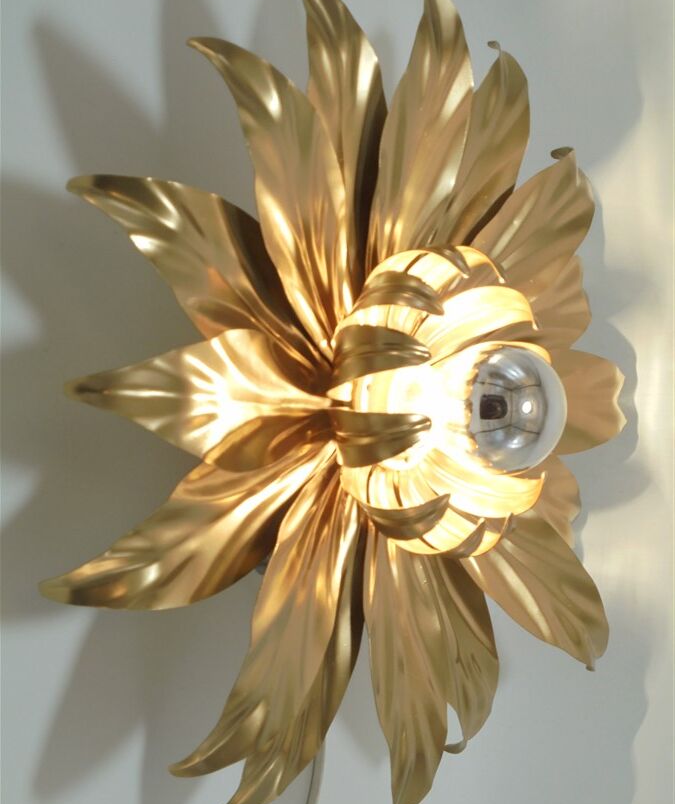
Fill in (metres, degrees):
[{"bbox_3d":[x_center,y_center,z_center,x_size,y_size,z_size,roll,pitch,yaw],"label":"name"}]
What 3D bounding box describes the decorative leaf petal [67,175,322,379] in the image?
[{"bbox_3d":[-0.046,-0.047,0.559,0.036,0.191,0.058,5,70,37],"label":"decorative leaf petal"}]

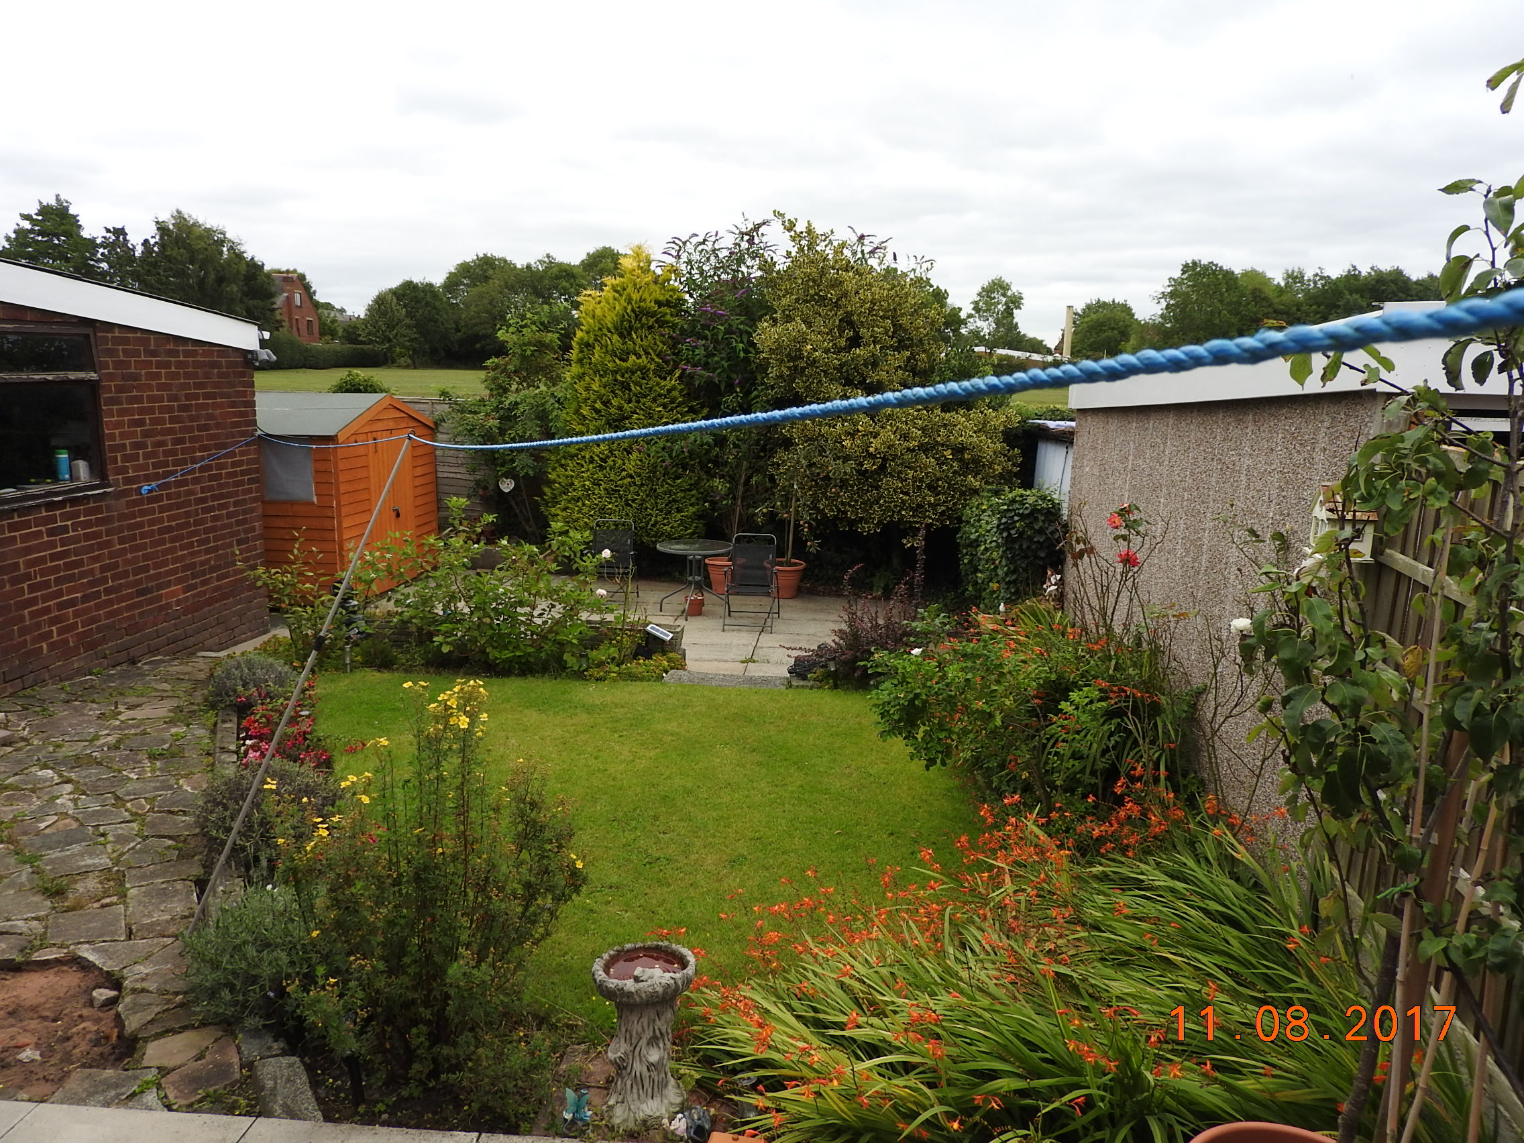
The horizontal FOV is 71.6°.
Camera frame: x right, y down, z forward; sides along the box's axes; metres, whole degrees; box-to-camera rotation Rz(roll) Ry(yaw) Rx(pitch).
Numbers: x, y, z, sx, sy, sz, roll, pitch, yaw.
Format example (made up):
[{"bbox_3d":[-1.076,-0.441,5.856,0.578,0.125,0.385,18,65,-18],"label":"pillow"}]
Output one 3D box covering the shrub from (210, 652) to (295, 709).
[{"bbox_3d":[-3.161,0.642,6.528,0.550,0.310,0.530,2,11,0],"label":"shrub"}]

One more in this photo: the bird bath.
[{"bbox_3d":[-0.318,1.266,2.897,0.282,0.439,0.282,2,11,0],"label":"bird bath"}]

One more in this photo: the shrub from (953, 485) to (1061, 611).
[{"bbox_3d":[2.792,-0.248,11.681,1.050,1.250,1.000,2,11,0],"label":"shrub"}]

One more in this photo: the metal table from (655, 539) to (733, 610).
[{"bbox_3d":[-0.668,0.086,10.791,0.775,0.710,0.775,2,11,0],"label":"metal table"}]

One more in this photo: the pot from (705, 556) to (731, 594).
[{"bbox_3d":[-0.398,0.054,11.902,0.465,0.370,0.465,2,11,0],"label":"pot"}]

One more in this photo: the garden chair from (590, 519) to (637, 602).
[{"bbox_3d":[-1.598,-0.105,11.177,0.530,0.880,0.640,2,11,1],"label":"garden chair"}]

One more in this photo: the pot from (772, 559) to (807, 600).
[{"bbox_3d":[0.265,0.099,11.753,0.465,0.380,0.465,2,11,0],"label":"pot"}]

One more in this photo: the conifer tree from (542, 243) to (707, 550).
[{"bbox_3d":[-1.633,-1.919,12.780,2.000,3.831,1.800,2,11,0],"label":"conifer tree"}]

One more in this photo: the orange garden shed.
[{"bbox_3d":[-4.979,-0.906,11.509,2.100,2.081,2.264,3,11,5],"label":"orange garden shed"}]

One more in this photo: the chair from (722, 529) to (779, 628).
[{"bbox_3d":[-0.089,0.096,10.387,0.530,0.880,0.640,3,11,5],"label":"chair"}]

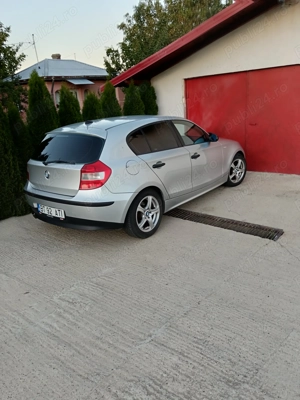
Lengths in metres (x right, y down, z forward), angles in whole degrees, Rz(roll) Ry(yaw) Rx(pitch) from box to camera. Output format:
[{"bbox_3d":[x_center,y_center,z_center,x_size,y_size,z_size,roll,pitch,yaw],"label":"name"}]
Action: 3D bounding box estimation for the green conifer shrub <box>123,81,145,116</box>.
[{"bbox_3d":[-0.328,-1.797,7.807,0.640,2.244,0.640,8,20,38],"label":"green conifer shrub"}]

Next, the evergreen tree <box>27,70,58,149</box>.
[{"bbox_3d":[-1.920,-1.169,5.870,0.720,2.365,0.720,8,20,38],"label":"evergreen tree"}]

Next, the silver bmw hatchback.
[{"bbox_3d":[0.078,-0.653,5.171,1.790,1.430,4.230,8,20,38],"label":"silver bmw hatchback"}]

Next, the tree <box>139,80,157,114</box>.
[{"bbox_3d":[0.003,-1.921,8.210,0.620,2.206,0.620,8,20,38],"label":"tree"}]

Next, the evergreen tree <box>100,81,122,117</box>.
[{"bbox_3d":[-0.808,-1.572,7.229,0.640,2.209,0.640,8,20,38],"label":"evergreen tree"}]

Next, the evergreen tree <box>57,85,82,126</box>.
[{"bbox_3d":[-1.550,-1.205,6.339,0.640,2.117,0.640,8,20,38],"label":"evergreen tree"}]

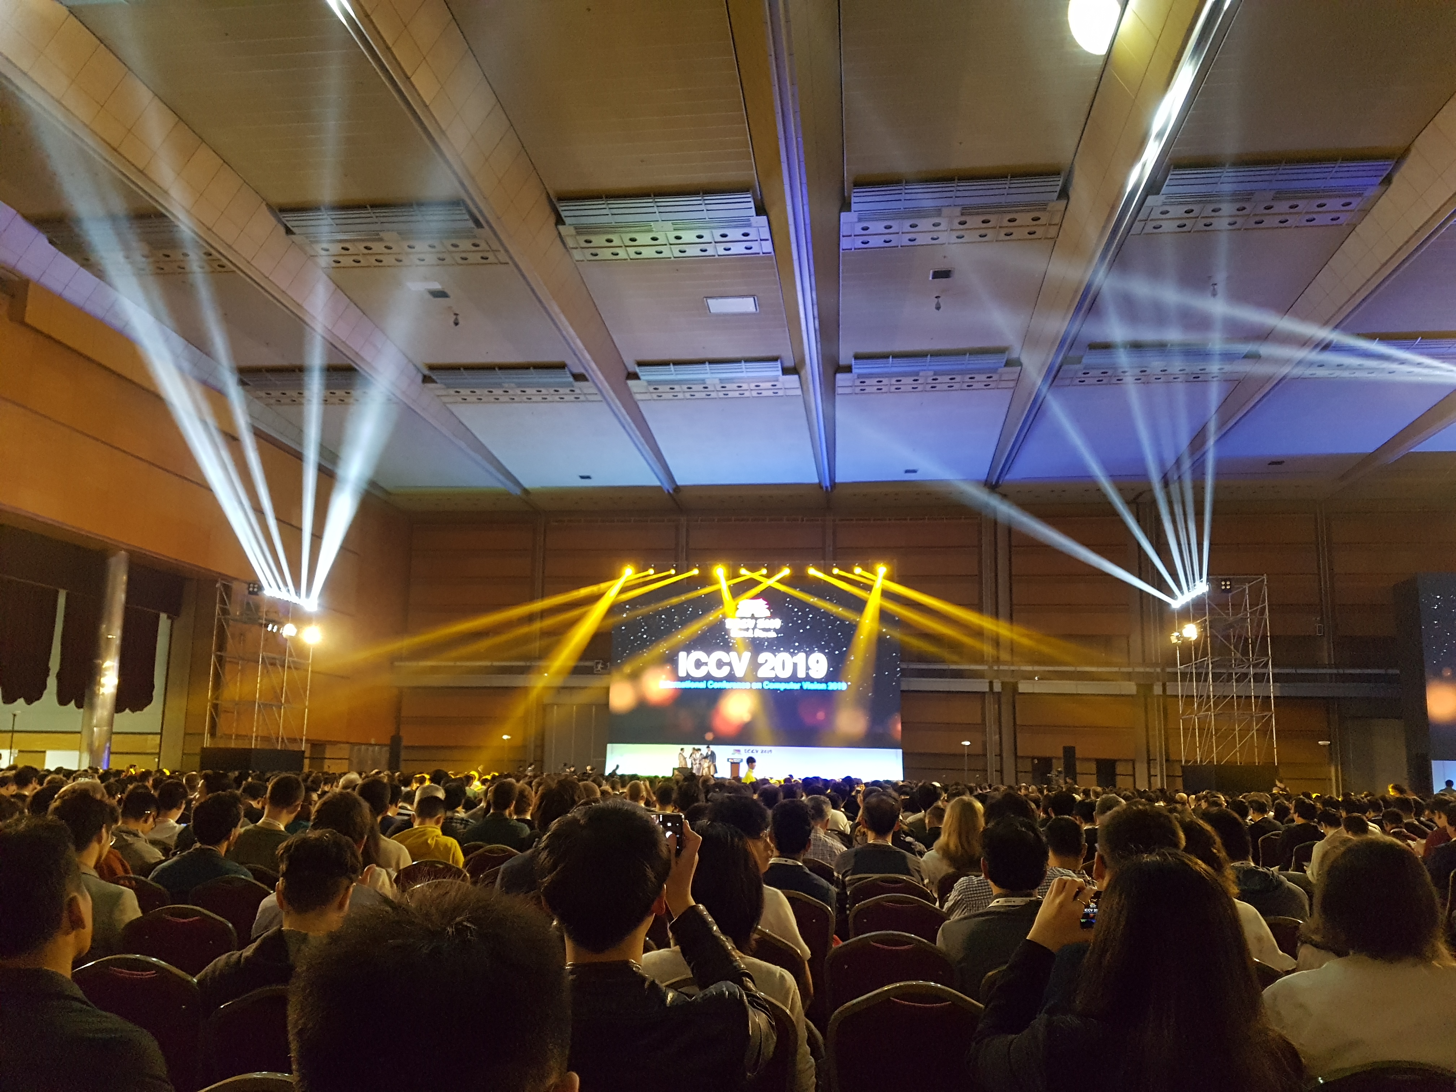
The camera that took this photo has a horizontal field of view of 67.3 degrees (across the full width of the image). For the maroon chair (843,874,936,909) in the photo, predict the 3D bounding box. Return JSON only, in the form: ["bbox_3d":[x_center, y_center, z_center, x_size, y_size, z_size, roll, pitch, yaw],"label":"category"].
[{"bbox_3d":[0.877,2.217,5.836,0.460,0.920,0.570,0,-12,7],"label":"maroon chair"}]

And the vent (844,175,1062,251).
[{"bbox_3d":[6.903,-10.294,33.840,6.850,0.450,3.600,-1,-12,7],"label":"vent"}]

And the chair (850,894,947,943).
[{"bbox_3d":[0.770,2.013,4.931,0.460,0.910,0.570,-1,-12,7],"label":"chair"}]

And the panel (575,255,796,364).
[{"bbox_3d":[-1.120,-7.752,36.978,6.100,0.150,8.700,0,-12,7],"label":"panel"}]

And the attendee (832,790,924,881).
[{"bbox_3d":[0.823,2.012,5.862,0.500,1.330,0.780,0,-12,7],"label":"attendee"}]

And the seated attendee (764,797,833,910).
[{"bbox_3d":[0.299,1.855,5.153,0.500,1.300,0.800,-1,-12,7],"label":"seated attendee"}]

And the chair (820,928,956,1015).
[{"bbox_3d":[0.570,1.787,3.840,0.460,0.910,0.570,-1,-12,7],"label":"chair"}]

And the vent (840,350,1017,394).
[{"bbox_3d":[8.374,-7.250,45.938,7.560,0.450,3.800,-1,-12,7],"label":"vent"}]

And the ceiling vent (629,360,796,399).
[{"bbox_3d":[-0.595,-7.137,46.982,7.340,0.450,3.800,-1,-12,7],"label":"ceiling vent"}]

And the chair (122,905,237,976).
[{"bbox_3d":[-1.954,1.798,4.097,0.460,0.920,0.570,0,-12,7],"label":"chair"}]

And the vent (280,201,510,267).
[{"bbox_3d":[-10.786,-10.070,35.898,6.770,0.450,3.600,-1,-12,7],"label":"vent"}]

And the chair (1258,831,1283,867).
[{"bbox_3d":[5.276,3.207,10.501,0.460,0.910,0.570,-1,-12,7],"label":"chair"}]

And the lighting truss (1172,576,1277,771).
[{"bbox_3d":[15.701,4.146,34.737,1.950,5.800,3.500,0,-12,7],"label":"lighting truss"}]

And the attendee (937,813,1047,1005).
[{"bbox_3d":[0.865,1.493,3.368,0.490,1.310,0.780,0,-12,7],"label":"attendee"}]

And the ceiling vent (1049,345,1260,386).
[{"bbox_3d":[15.366,-6.574,39.459,6.200,0.500,2.800,0,-12,7],"label":"ceiling vent"}]

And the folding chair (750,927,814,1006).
[{"bbox_3d":[0.086,1.776,3.827,0.460,0.920,0.570,0,-12,7],"label":"folding chair"}]

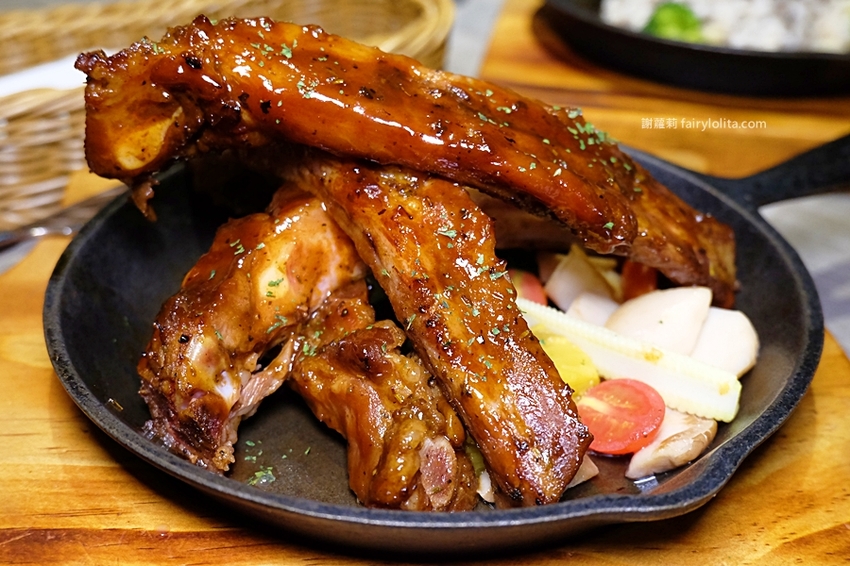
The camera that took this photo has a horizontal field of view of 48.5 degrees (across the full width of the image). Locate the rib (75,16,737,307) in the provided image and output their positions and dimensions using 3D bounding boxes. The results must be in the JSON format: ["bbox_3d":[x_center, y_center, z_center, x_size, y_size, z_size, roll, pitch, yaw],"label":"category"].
[{"bbox_3d":[-0.003,-0.038,0.313,0.208,0.043,0.048,10,42,-12],"label":"rib"}]

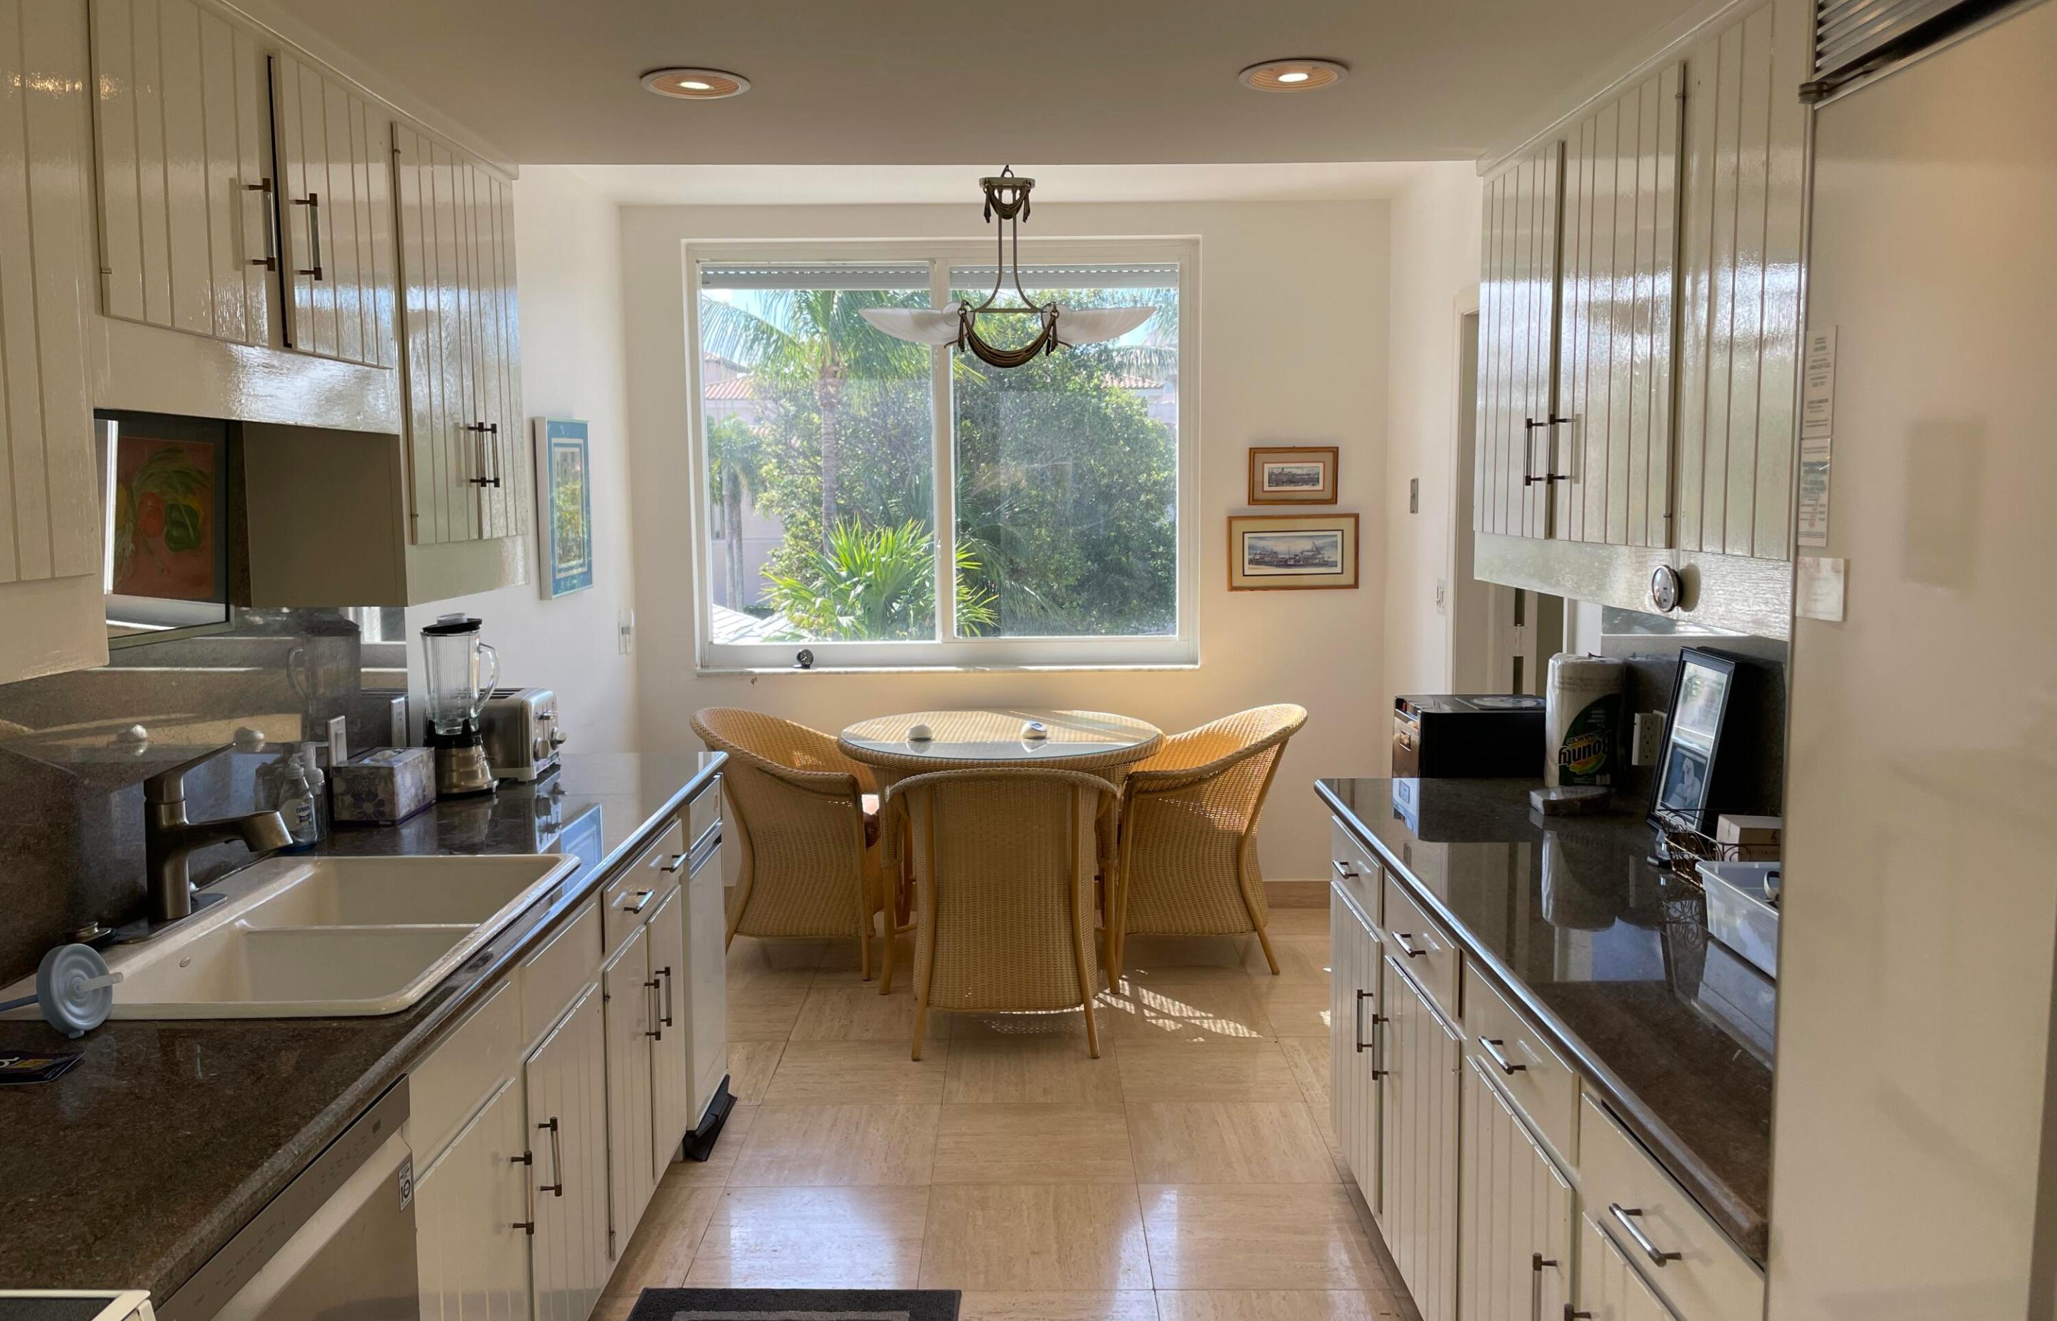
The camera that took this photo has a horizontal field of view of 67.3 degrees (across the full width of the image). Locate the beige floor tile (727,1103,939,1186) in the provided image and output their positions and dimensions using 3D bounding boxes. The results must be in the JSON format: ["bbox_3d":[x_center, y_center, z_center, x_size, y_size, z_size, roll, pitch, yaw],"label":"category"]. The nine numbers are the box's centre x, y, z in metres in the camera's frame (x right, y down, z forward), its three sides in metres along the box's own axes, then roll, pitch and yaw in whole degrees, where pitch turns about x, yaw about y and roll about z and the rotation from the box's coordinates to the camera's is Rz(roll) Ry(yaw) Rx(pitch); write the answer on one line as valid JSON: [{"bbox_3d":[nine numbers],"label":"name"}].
[{"bbox_3d":[-0.443,1.151,3.670,0.456,0.012,0.456,0,6,0],"label":"beige floor tile"}]

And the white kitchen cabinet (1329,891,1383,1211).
[{"bbox_3d":[0.934,0.794,3.246,0.500,0.552,0.474,0,6,0],"label":"white kitchen cabinet"}]

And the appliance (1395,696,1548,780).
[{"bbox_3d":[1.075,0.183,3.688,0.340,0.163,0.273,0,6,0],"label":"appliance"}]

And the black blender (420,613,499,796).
[{"bbox_3d":[-1.225,0.090,3.326,0.170,0.386,0.160,1,6,8],"label":"black blender"}]

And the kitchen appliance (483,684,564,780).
[{"bbox_3d":[-1.212,0.166,3.531,0.290,0.192,0.190,0,6,0],"label":"kitchen appliance"}]

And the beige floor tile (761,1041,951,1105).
[{"bbox_3d":[-0.446,1.107,4.133,0.460,0.015,0.455,0,6,0],"label":"beige floor tile"}]

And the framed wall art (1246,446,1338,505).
[{"bbox_3d":[0.945,-0.656,5.515,0.317,0.202,0.025,0,6,0],"label":"framed wall art"}]

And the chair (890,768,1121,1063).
[{"bbox_3d":[-0.069,0.657,4.376,0.644,0.828,0.635,0,6,0],"label":"chair"}]

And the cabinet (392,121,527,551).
[{"bbox_3d":[-1.246,-0.604,3.032,0.290,0.734,0.621,0,6,0],"label":"cabinet"}]

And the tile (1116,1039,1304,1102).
[{"bbox_3d":[0.474,1.102,4.134,0.460,0.015,0.455,0,6,0],"label":"tile"}]

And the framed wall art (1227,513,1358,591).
[{"bbox_3d":[0.952,-0.386,5.545,0.469,0.269,0.025,0,6,0],"label":"framed wall art"}]

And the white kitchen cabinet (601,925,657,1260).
[{"bbox_3d":[-1.049,0.827,3.010,0.550,0.550,0.335,0,6,0],"label":"white kitchen cabinet"}]

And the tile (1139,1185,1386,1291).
[{"bbox_3d":[0.476,1.204,3.230,0.460,0.015,0.455,0,6,0],"label":"tile"}]

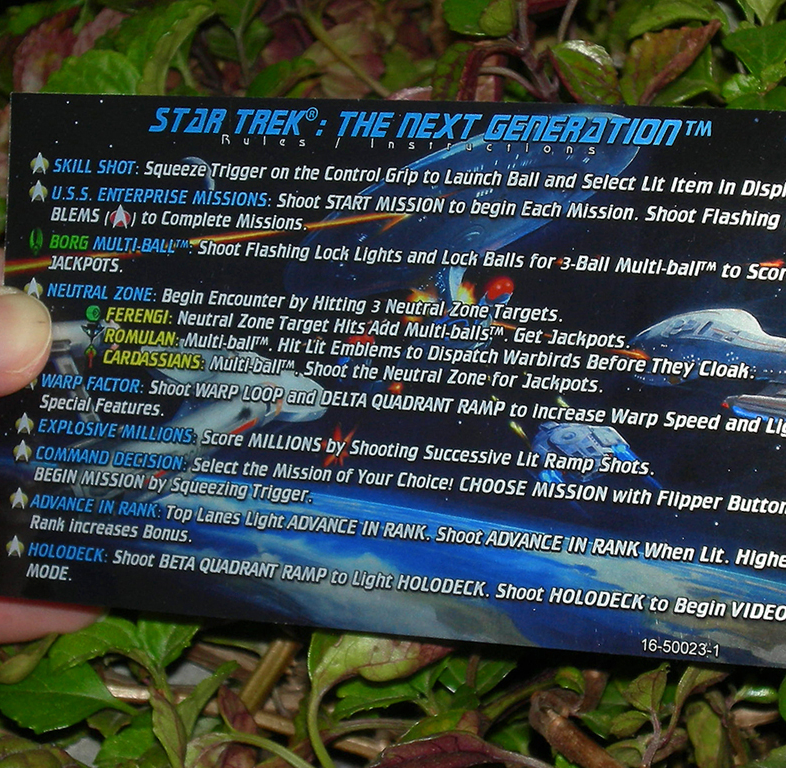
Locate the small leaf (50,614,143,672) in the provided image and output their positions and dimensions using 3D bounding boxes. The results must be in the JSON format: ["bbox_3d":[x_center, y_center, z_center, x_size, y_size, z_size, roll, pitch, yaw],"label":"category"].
[{"bbox_3d":[-0.050,0.044,0.488,0.017,0.006,0.009,0,52,0],"label":"small leaf"}]

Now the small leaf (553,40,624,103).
[{"bbox_3d":[0.033,-0.052,0.482,0.013,0.007,0.010,0,52,0],"label":"small leaf"}]

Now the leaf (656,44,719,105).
[{"bbox_3d":[0.050,-0.052,0.484,0.012,0.006,0.010,0,52,0],"label":"leaf"}]

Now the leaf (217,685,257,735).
[{"bbox_3d":[-0.029,0.061,0.538,0.005,0.003,0.011,-36,90,-35],"label":"leaf"}]

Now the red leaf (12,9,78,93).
[{"bbox_3d":[-0.069,-0.067,0.578,0.011,0.005,0.022,14,67,25],"label":"red leaf"}]

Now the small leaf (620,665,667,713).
[{"bbox_3d":[0.040,0.048,0.452,0.007,0.003,0.008,7,64,13],"label":"small leaf"}]

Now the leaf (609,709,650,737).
[{"bbox_3d":[0.038,0.054,0.460,0.006,0.003,0.005,-14,47,-14],"label":"leaf"}]

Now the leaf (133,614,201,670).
[{"bbox_3d":[-0.037,0.042,0.474,0.010,0.004,0.011,2,53,2],"label":"leaf"}]

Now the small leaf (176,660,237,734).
[{"bbox_3d":[-0.034,0.058,0.532,0.004,0.016,0.008,25,13,-37],"label":"small leaf"}]

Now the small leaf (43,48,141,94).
[{"bbox_3d":[-0.053,-0.054,0.508,0.018,0.007,0.011,0,52,0],"label":"small leaf"}]

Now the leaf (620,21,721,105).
[{"bbox_3d":[0.046,-0.053,0.478,0.017,0.008,0.013,0,52,0],"label":"leaf"}]

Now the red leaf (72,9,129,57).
[{"bbox_3d":[-0.053,-0.064,0.520,0.012,0.004,0.006,-39,54,-6],"label":"red leaf"}]

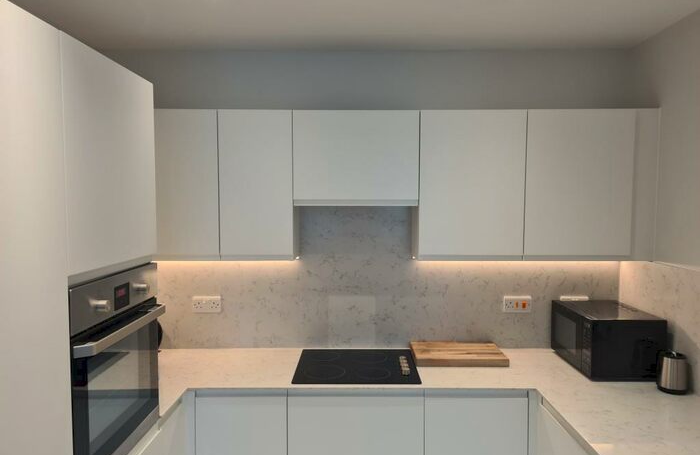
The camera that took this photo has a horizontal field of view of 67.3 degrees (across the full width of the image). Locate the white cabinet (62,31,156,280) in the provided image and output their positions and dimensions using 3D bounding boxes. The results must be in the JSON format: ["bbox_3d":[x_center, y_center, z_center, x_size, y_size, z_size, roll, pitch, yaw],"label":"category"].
[{"bbox_3d":[-1.010,-0.186,1.636,0.580,0.646,0.599,0,3,1],"label":"white cabinet"}]

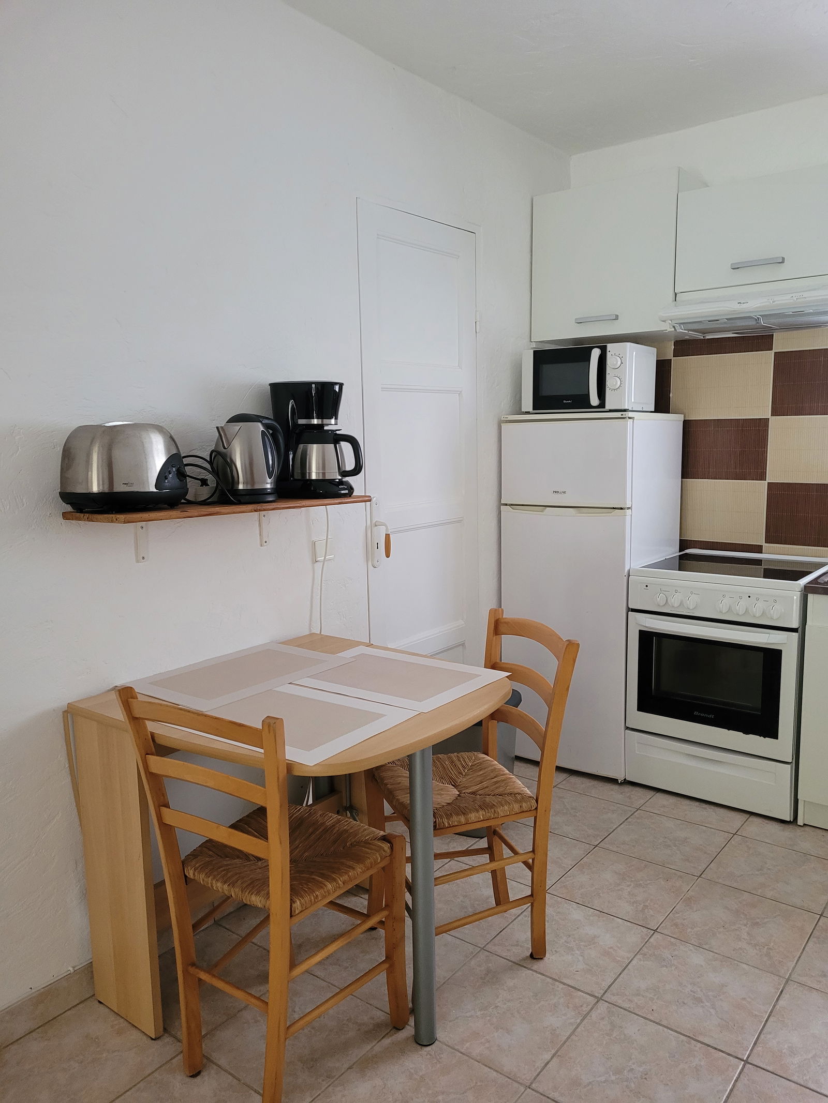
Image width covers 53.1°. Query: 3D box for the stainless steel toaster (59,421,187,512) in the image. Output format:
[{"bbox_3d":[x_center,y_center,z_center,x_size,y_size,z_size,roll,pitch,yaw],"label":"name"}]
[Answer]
[{"bbox_3d":[-0.675,-0.195,1.933,0.180,0.202,0.286,5,10,38],"label":"stainless steel toaster"}]

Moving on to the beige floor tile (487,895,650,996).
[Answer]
[{"bbox_3d":[0.421,1.053,2.234,0.336,0.012,0.336,5,10,38],"label":"beige floor tile"}]

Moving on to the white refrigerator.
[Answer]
[{"bbox_3d":[0.744,0.150,3.454,0.556,1.426,0.530,5,10,38],"label":"white refrigerator"}]

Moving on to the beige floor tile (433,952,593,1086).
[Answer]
[{"bbox_3d":[0.211,1.094,1.970,0.336,0.012,0.336,5,10,38],"label":"beige floor tile"}]

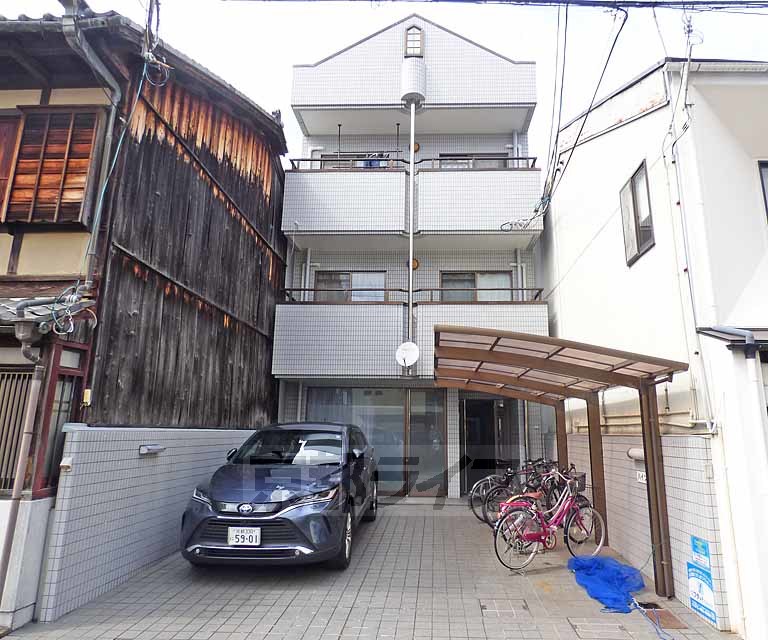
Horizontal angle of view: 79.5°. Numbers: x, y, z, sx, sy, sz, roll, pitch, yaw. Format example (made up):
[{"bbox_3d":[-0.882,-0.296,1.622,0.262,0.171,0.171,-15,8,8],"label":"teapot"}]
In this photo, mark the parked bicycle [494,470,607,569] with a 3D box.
[{"bbox_3d":[2.121,2.524,5.879,1.820,1.060,0.550,7,-13,-24],"label":"parked bicycle"}]

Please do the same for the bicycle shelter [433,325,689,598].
[{"bbox_3d":[2.009,1.897,6.776,2.420,2.660,5.050,0,-12,7],"label":"bicycle shelter"}]

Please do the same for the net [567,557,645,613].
[{"bbox_3d":[2.500,2.826,5.059,0.820,0.140,1.450,-1,-12,10],"label":"net"}]

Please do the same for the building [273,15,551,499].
[{"bbox_3d":[0.785,-0.801,14.393,5.650,11.100,9.500,1,-12,2],"label":"building"}]

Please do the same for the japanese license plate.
[{"bbox_3d":[-1.378,2.139,4.570,0.330,0.165,0.020,0,-12,6],"label":"japanese license plate"}]

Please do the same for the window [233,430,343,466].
[{"bbox_3d":[-1.227,1.695,6.258,1.380,0.140,0.830,0,21,6],"label":"window"}]

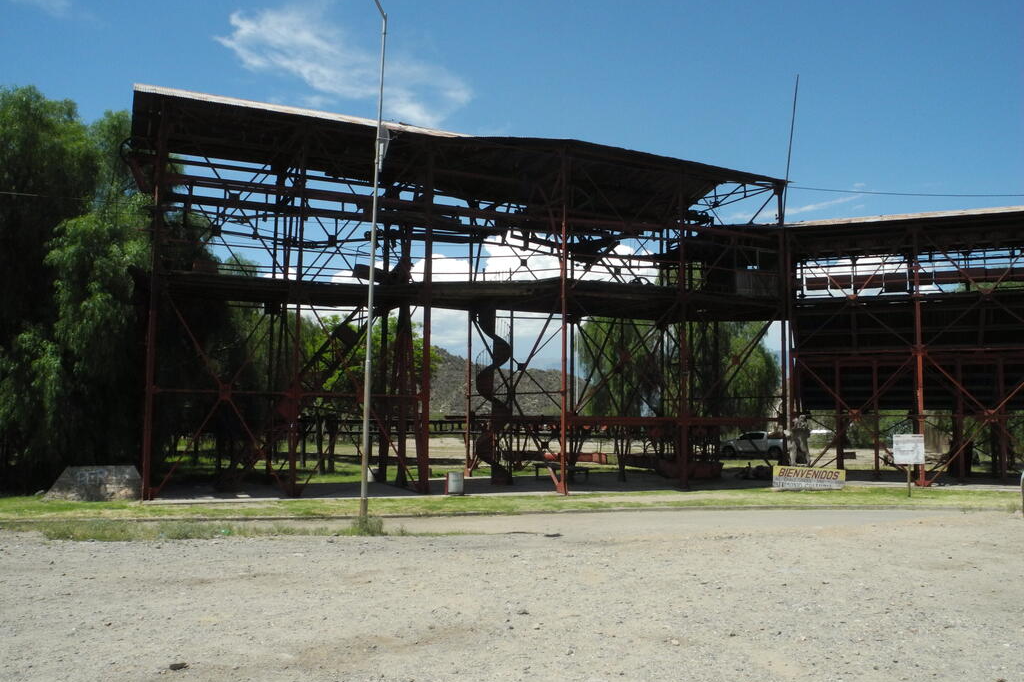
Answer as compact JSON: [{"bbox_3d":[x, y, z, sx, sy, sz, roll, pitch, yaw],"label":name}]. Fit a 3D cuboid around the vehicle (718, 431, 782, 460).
[{"bbox_3d":[16.347,7.089,56.300,5.300,1.800,1.850,-1,-6,10],"label":"vehicle"}]

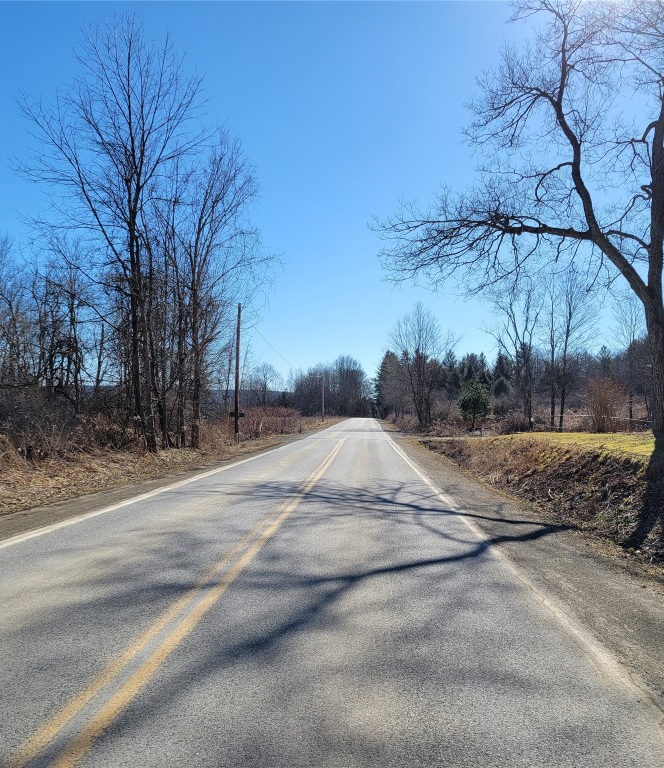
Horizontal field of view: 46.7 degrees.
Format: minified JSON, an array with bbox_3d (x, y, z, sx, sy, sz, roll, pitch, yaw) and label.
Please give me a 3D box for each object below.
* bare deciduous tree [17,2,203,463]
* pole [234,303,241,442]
[{"bbox_3d":[-10.595,-7.367,36.855,9.060,21.140,8.200,0,-2,0],"label":"bare deciduous tree"},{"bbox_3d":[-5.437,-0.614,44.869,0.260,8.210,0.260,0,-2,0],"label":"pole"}]

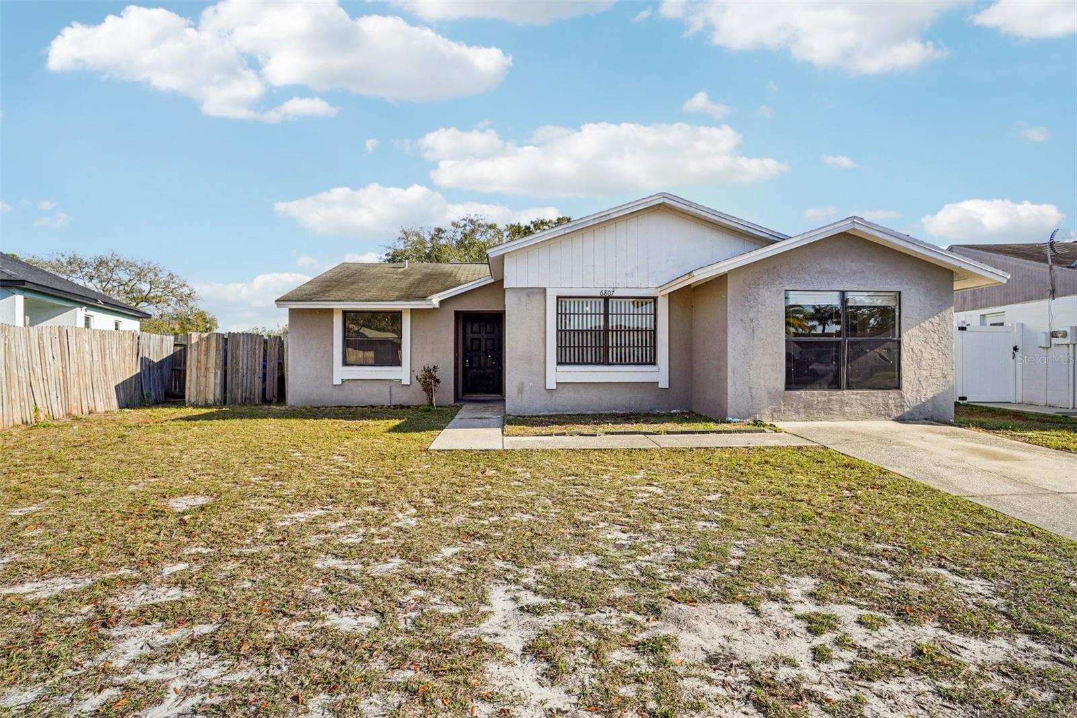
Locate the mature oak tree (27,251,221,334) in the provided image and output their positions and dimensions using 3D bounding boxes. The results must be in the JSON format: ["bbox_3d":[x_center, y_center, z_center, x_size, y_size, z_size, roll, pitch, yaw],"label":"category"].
[{"bbox_3d":[-33.500,-3.900,43.000,15.200,9.400,13.500,0,1,0],"label":"mature oak tree"}]

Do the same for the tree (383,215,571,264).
[{"bbox_3d":[-3.500,-3.950,33.500,12.300,9.900,11.300,0,1,0],"label":"tree"}]

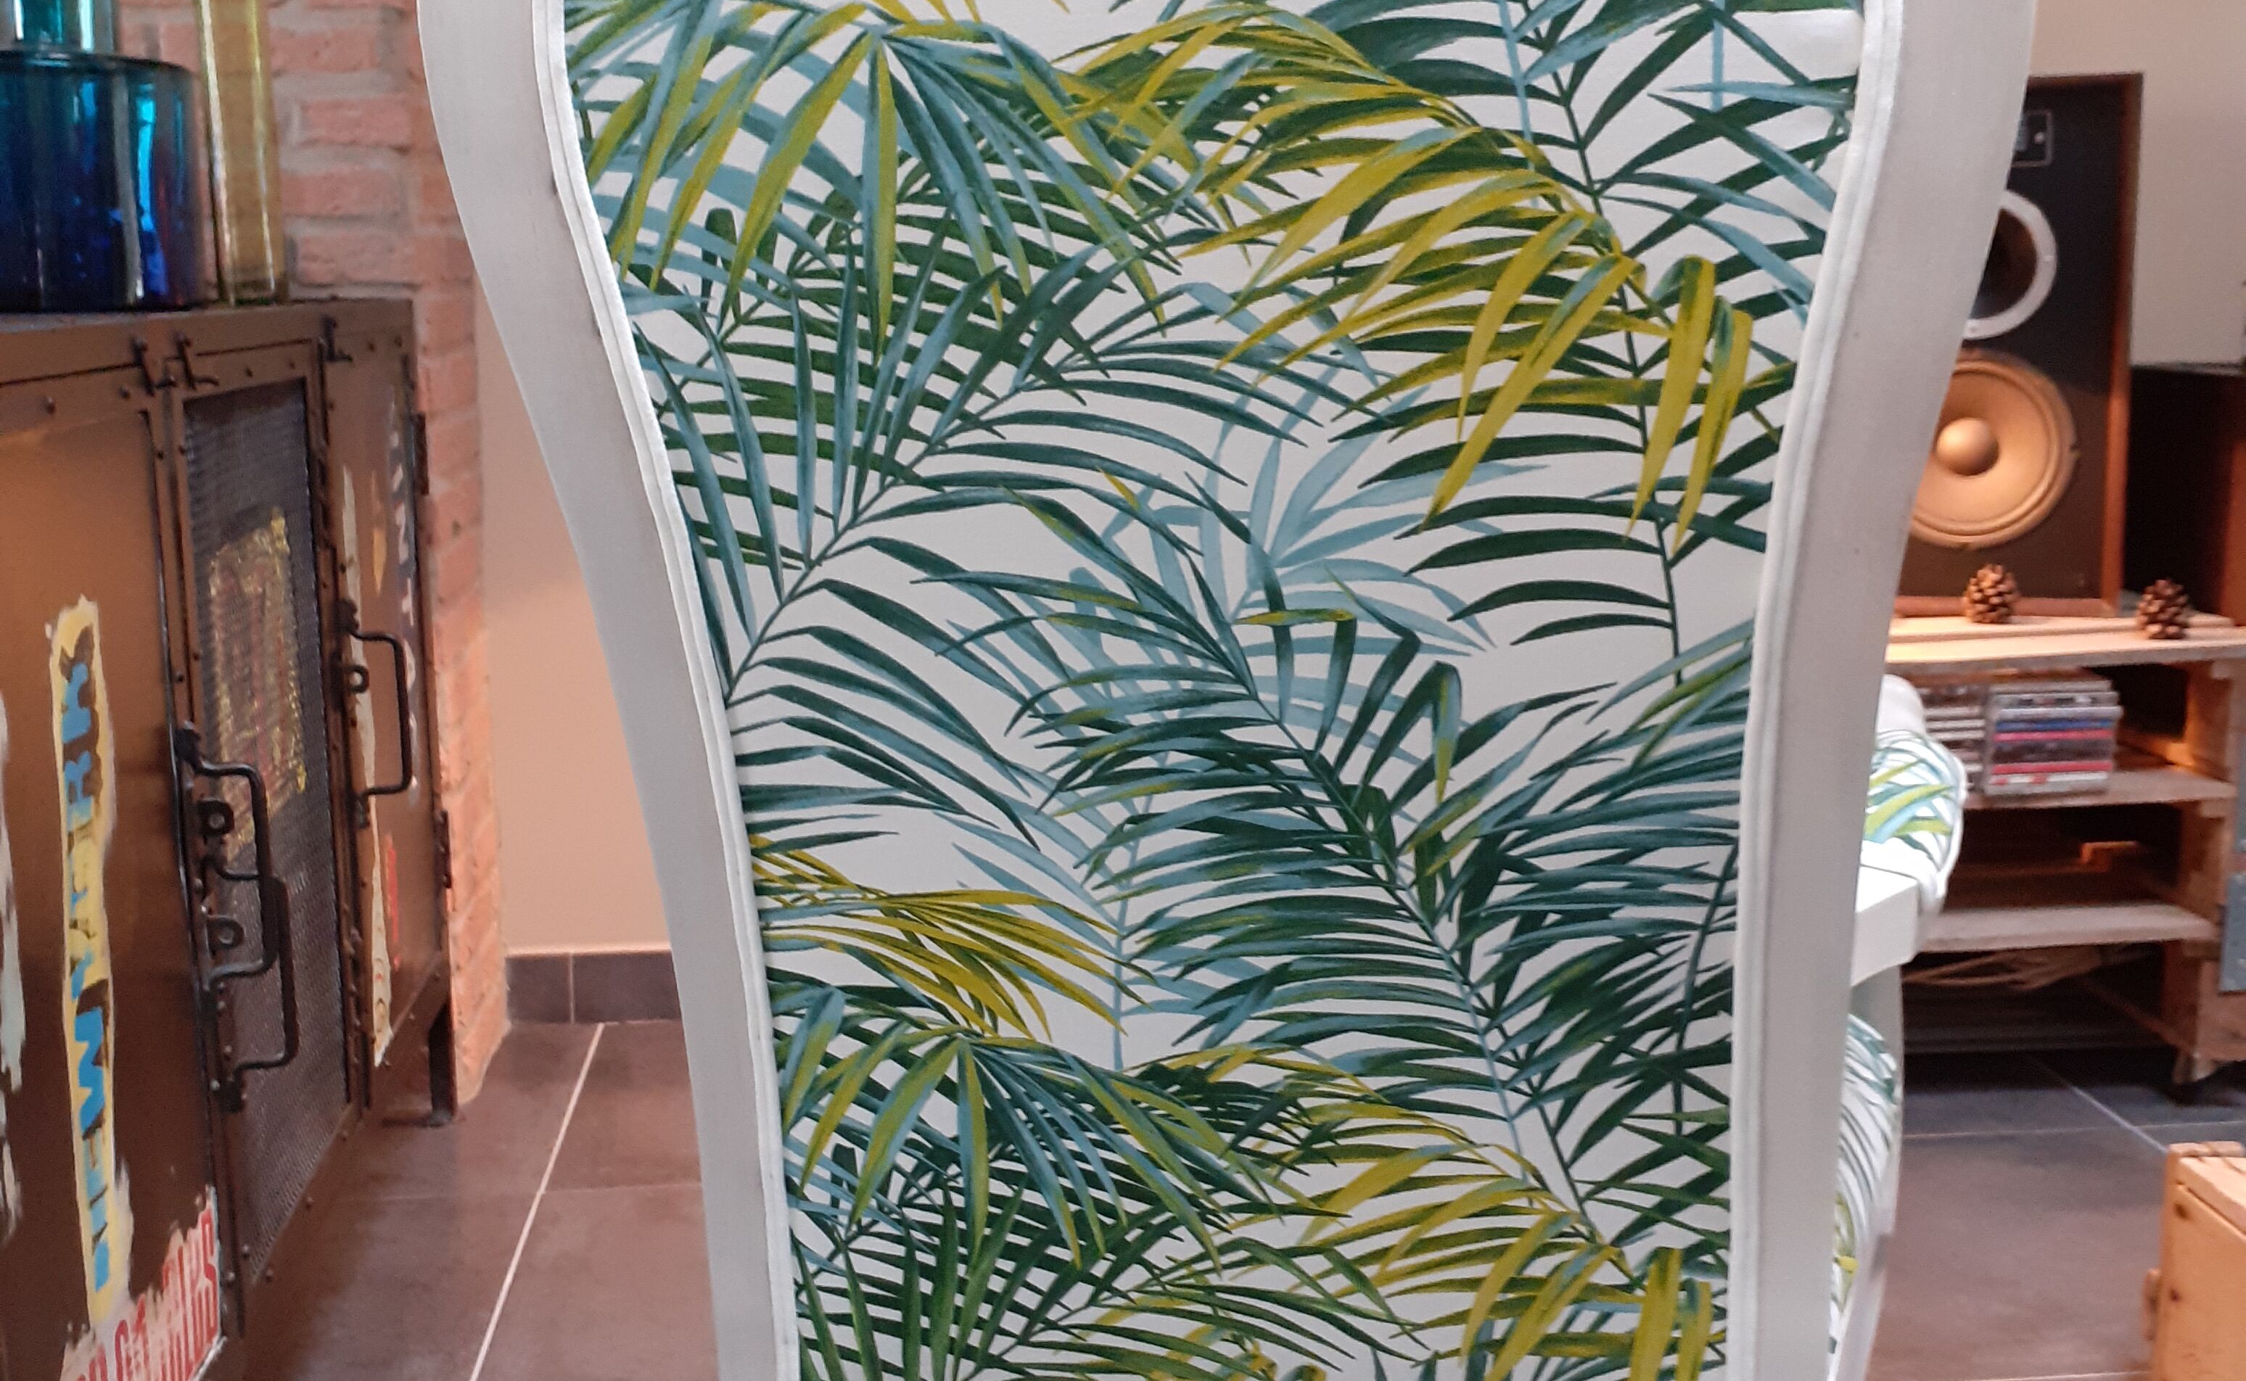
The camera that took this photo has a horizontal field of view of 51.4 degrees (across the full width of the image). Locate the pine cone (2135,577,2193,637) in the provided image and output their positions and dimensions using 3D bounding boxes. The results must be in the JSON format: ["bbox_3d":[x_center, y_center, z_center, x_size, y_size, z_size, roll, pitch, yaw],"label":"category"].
[{"bbox_3d":[1.040,-0.085,2.327,0.054,0.057,0.054,-1,10,-6],"label":"pine cone"}]

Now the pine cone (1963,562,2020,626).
[{"bbox_3d":[0.895,-0.101,2.407,0.054,0.061,0.054,-1,10,-6],"label":"pine cone"}]

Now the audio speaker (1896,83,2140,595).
[{"bbox_3d":[0.914,-0.374,2.540,0.298,0.552,0.240,2,10,11],"label":"audio speaker"}]

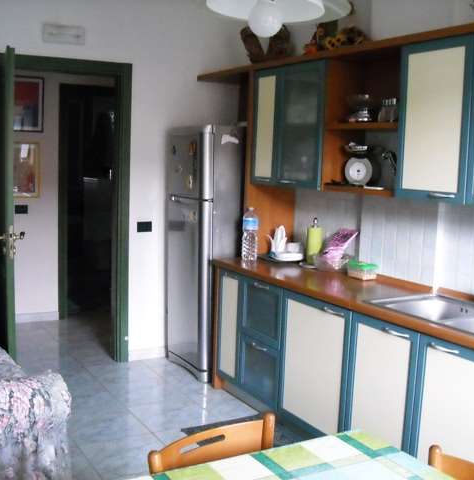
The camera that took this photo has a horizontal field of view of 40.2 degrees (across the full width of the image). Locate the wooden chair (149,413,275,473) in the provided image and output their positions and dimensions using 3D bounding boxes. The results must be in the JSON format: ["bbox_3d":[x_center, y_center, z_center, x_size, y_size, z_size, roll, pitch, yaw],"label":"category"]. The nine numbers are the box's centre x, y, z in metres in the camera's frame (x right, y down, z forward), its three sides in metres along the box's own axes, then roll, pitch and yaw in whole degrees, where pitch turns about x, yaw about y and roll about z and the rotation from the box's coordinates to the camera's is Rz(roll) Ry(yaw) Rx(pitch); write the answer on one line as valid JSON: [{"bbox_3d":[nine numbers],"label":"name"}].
[{"bbox_3d":[0.073,0.967,1.682,0.440,0.850,0.470,-5,10,-41],"label":"wooden chair"}]

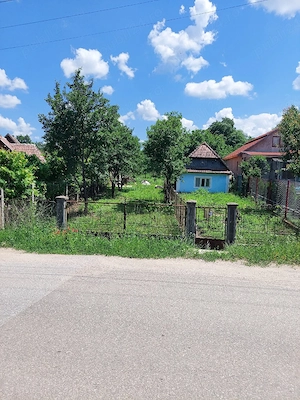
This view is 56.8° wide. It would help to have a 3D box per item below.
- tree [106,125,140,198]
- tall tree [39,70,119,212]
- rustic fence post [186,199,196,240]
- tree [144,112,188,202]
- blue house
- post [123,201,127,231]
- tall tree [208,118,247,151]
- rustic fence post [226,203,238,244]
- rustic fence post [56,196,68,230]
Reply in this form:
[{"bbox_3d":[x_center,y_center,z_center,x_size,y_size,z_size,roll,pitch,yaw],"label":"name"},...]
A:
[{"bbox_3d":[-2.002,-2.833,19.765,3.200,5.400,3.200,2,5,9],"label":"tree"},{"bbox_3d":[-3.095,-2.592,12.326,3.500,6.300,3.400,2,5,9],"label":"tall tree"},{"bbox_3d":[1.119,0.616,7.351,0.250,1.120,0.250,2,5,9],"label":"rustic fence post"},{"bbox_3d":[1.167,-2.655,17.354,2.800,5.650,2.800,2,5,9],"label":"tree"},{"bbox_3d":[5.894,-3.503,30.718,5.400,5.000,8.000,2,5,9],"label":"blue house"},{"bbox_3d":[-0.686,0.458,7.612,0.060,0.880,0.060,2,5,9],"label":"post"},{"bbox_3d":[13.917,-8.379,49.465,7.500,12.300,7.500,2,5,9],"label":"tall tree"},{"bbox_3d":[2.140,0.660,7.152,0.260,1.100,0.260,2,5,9],"label":"rustic fence post"},{"bbox_3d":[-2.498,0.470,7.902,0.260,1.100,0.260,2,5,9],"label":"rustic fence post"}]

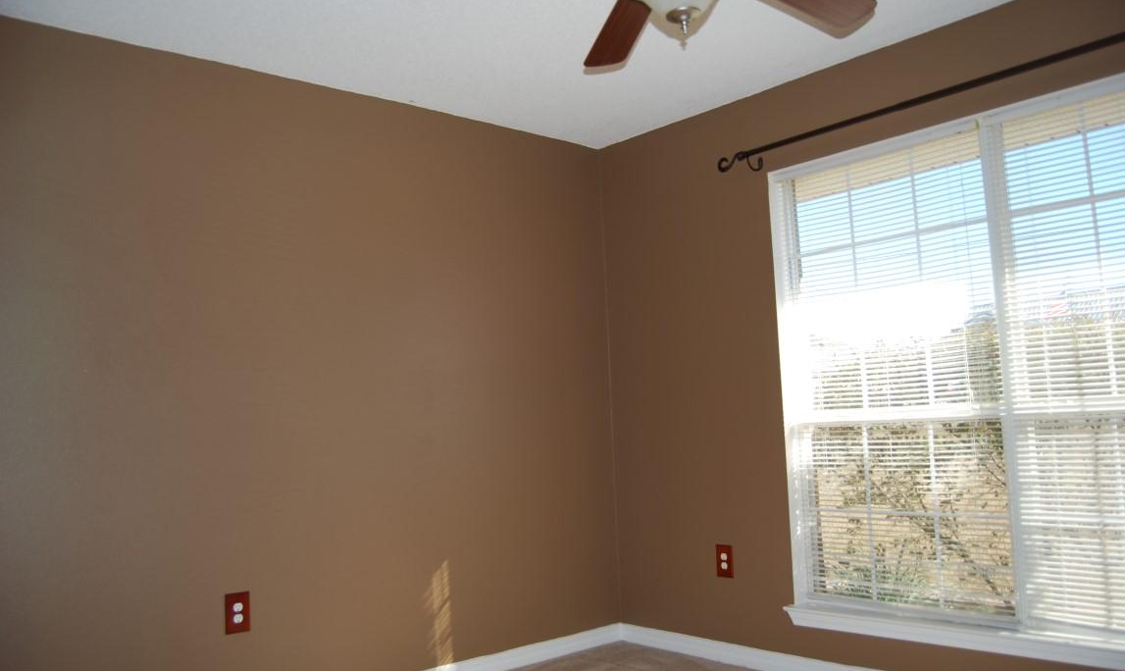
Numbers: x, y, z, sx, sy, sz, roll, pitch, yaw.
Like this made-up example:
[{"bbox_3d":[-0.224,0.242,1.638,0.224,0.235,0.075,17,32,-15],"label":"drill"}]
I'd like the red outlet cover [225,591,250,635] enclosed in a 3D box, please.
[{"bbox_3d":[-1.103,0.945,2.874,0.087,0.138,0.011,3,-8,-41],"label":"red outlet cover"}]

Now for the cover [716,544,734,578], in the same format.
[{"bbox_3d":[0.690,0.958,3.580,0.011,0.138,0.087,3,-8,-41],"label":"cover"}]

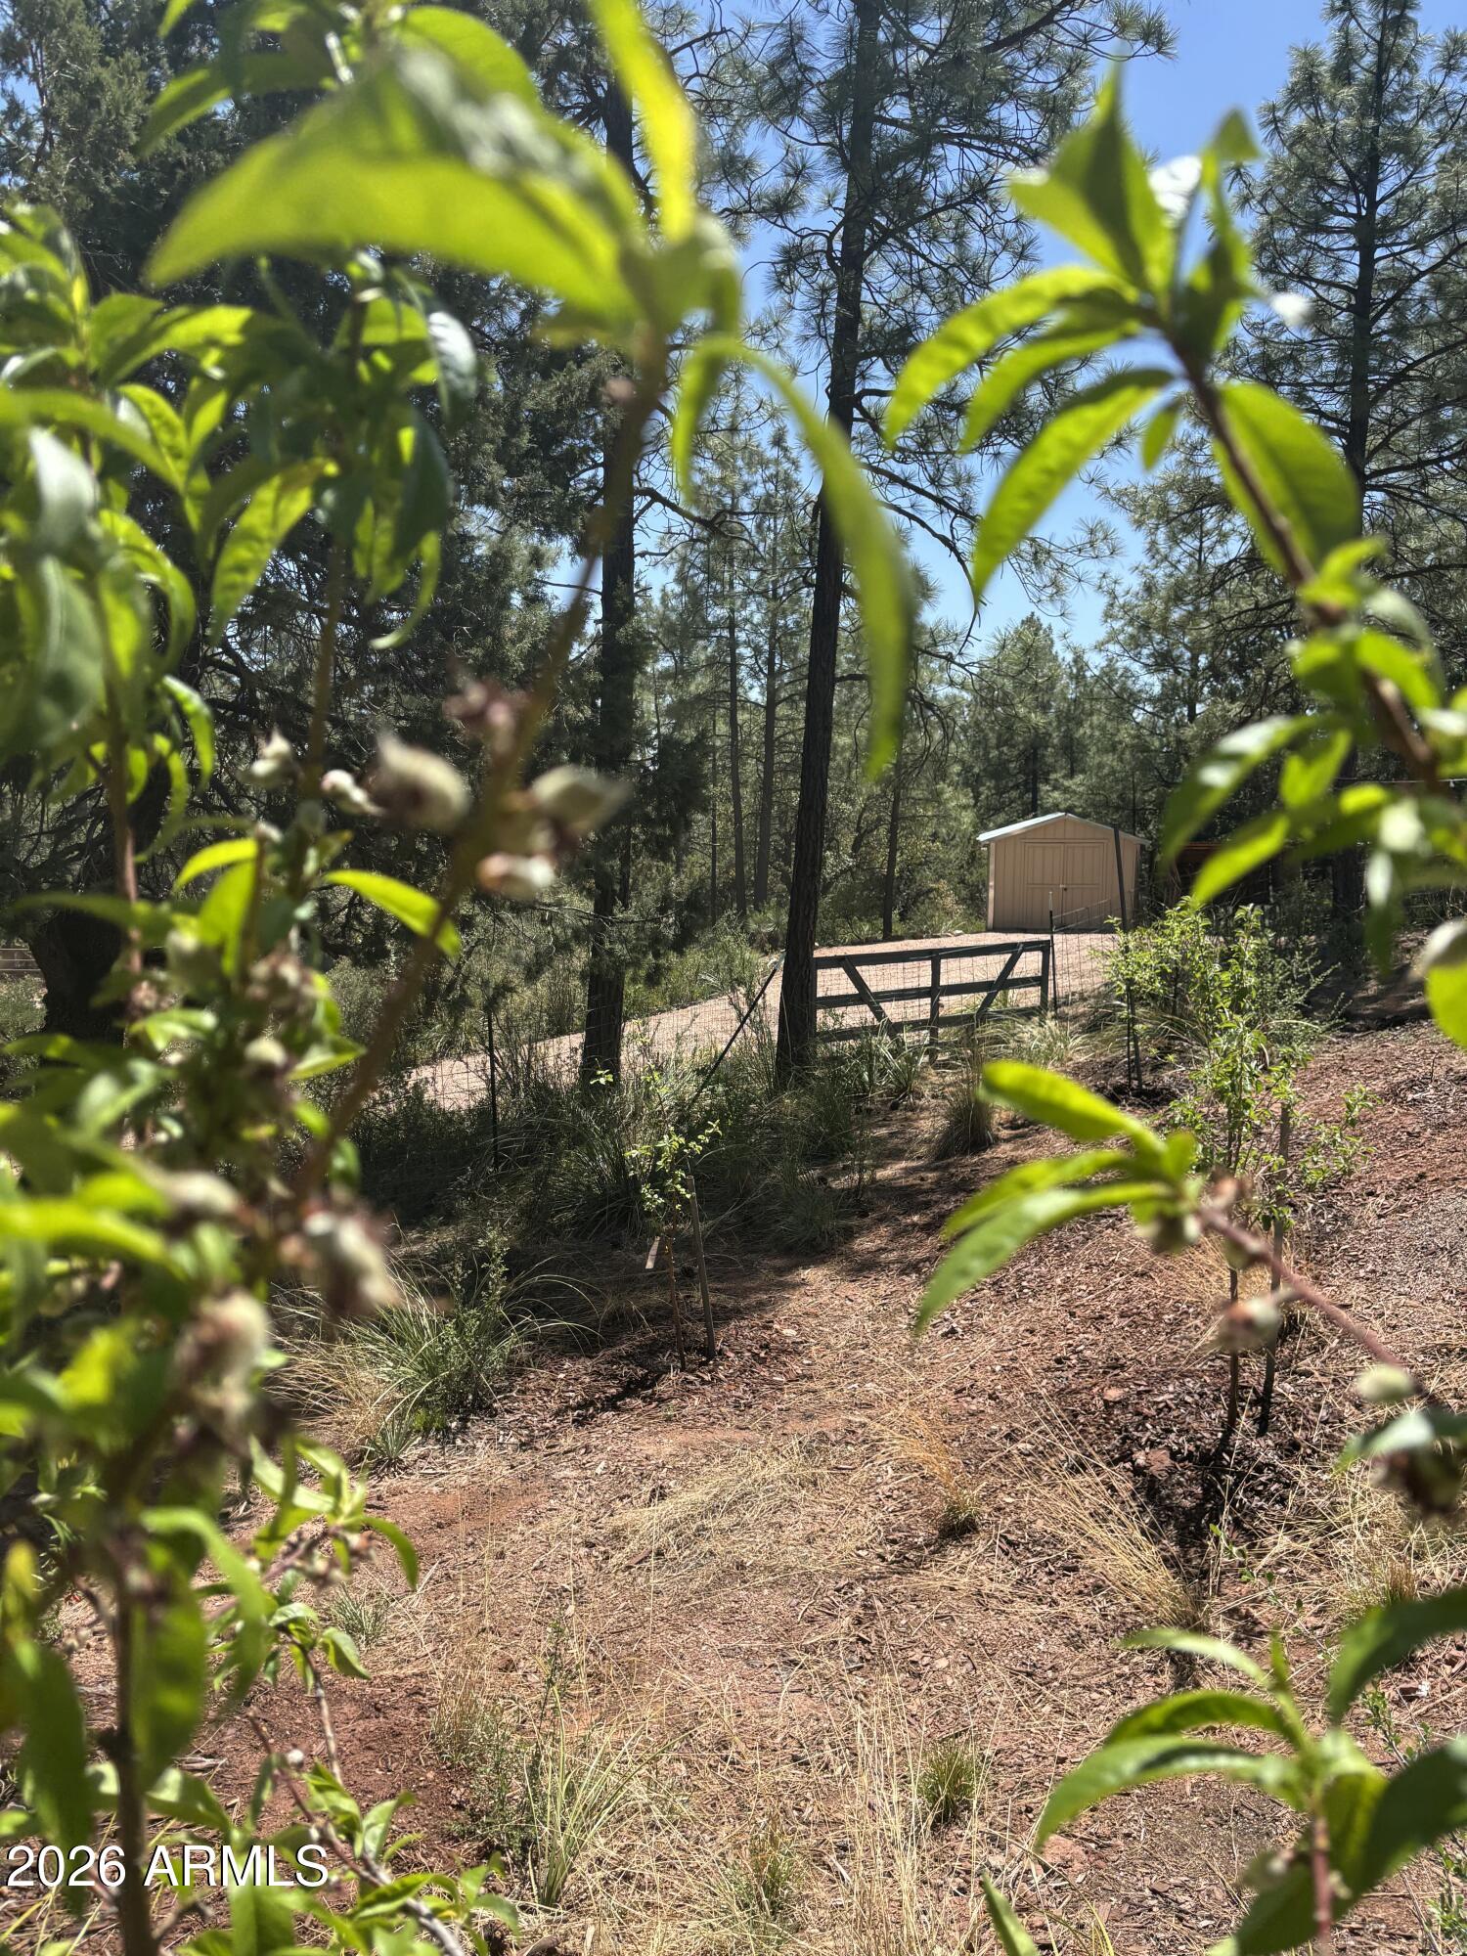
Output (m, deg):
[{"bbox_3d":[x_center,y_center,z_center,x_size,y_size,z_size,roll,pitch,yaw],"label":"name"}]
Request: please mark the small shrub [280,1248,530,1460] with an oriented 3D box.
[{"bbox_3d":[-1.284,1.444,5.700,0.880,0.740,0.800,2,5,0],"label":"small shrub"}]

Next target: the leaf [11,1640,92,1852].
[{"bbox_3d":[-0.190,0.216,0.410,0.017,0.063,0.014,-11,0,0],"label":"leaf"}]

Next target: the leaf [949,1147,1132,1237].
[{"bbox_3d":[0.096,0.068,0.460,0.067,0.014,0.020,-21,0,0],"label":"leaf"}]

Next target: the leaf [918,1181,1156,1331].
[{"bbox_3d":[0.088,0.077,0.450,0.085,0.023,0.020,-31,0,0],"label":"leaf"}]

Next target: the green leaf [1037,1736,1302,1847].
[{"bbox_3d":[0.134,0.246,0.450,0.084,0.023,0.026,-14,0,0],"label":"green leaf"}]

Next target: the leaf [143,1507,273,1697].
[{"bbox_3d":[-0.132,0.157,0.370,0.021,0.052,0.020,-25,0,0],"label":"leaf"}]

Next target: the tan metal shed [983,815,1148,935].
[{"bbox_3d":[7.245,-2.357,32.724,3.500,2.500,3.600,2,5,9],"label":"tan metal shed"}]

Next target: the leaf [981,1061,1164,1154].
[{"bbox_3d":[0.105,0.041,0.460,0.060,0.018,0.018,22,0,0],"label":"leaf"}]

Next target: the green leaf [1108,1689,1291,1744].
[{"bbox_3d":[0.151,0.241,0.480,0.062,0.017,0.020,1,6,0],"label":"green leaf"}]

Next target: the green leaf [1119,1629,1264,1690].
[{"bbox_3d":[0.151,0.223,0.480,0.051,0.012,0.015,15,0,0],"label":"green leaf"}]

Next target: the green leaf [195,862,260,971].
[{"bbox_3d":[-0.172,-0.021,0.500,0.016,0.040,0.015,22,0,0],"label":"green leaf"}]

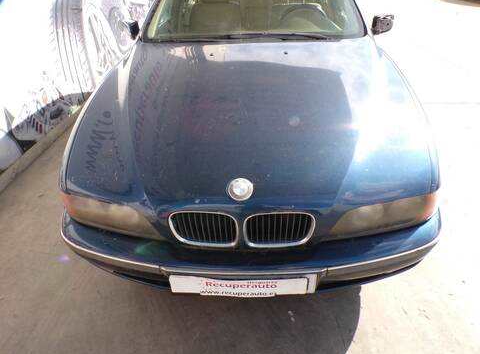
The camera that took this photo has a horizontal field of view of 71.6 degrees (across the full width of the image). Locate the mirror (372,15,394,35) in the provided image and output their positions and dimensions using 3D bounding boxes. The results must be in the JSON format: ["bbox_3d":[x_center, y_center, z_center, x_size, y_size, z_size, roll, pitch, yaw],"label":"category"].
[{"bbox_3d":[0.997,-1.060,2.326,0.170,0.135,0.110,0,35,4],"label":"mirror"}]

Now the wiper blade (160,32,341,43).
[{"bbox_3d":[0.033,-0.907,2.173,1.160,0.050,0.080,0,35,4],"label":"wiper blade"}]

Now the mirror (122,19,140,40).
[{"bbox_3d":[-0.813,-1.092,2.471,0.170,0.135,0.110,0,35,4],"label":"mirror"}]

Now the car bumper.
[{"bbox_3d":[0.022,0.310,1.460,1.740,0.400,0.470,0,35,4],"label":"car bumper"}]

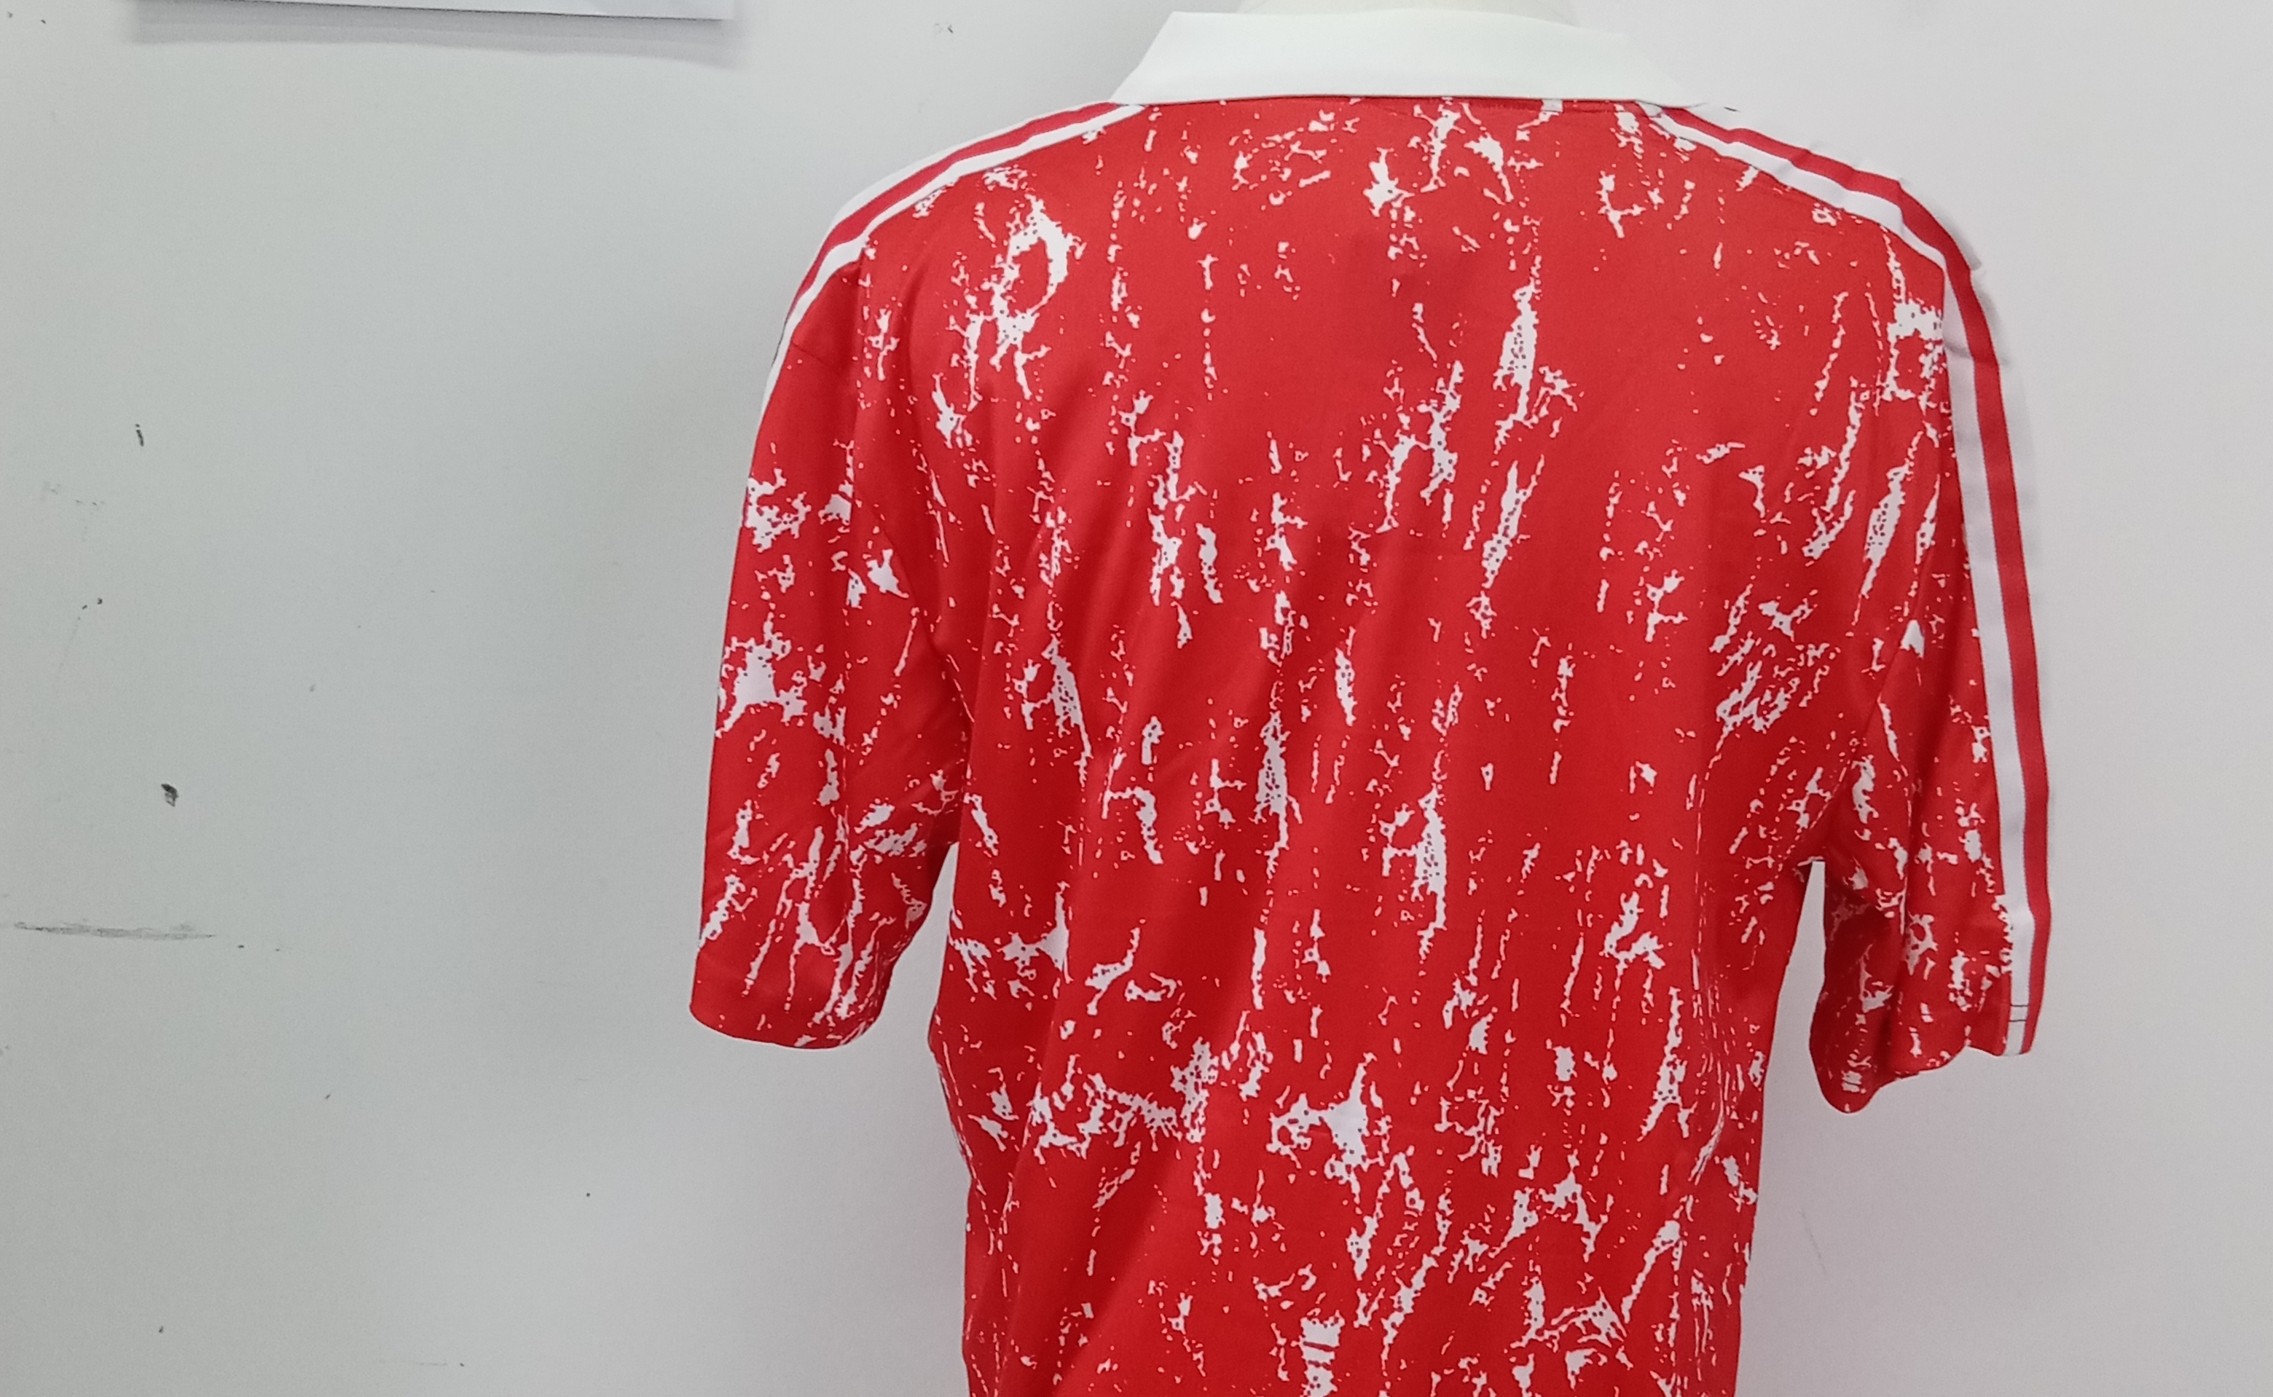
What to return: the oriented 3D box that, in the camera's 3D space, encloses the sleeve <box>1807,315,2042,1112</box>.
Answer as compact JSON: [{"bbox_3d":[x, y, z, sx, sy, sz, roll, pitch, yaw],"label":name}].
[{"bbox_3d":[0.293,0.007,0.845,0.094,0.285,0.145,-1,4,7],"label":"sleeve"}]

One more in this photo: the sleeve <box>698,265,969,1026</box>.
[{"bbox_3d":[-0.116,-0.016,0.870,0.100,0.285,0.145,7,4,7],"label":"sleeve"}]

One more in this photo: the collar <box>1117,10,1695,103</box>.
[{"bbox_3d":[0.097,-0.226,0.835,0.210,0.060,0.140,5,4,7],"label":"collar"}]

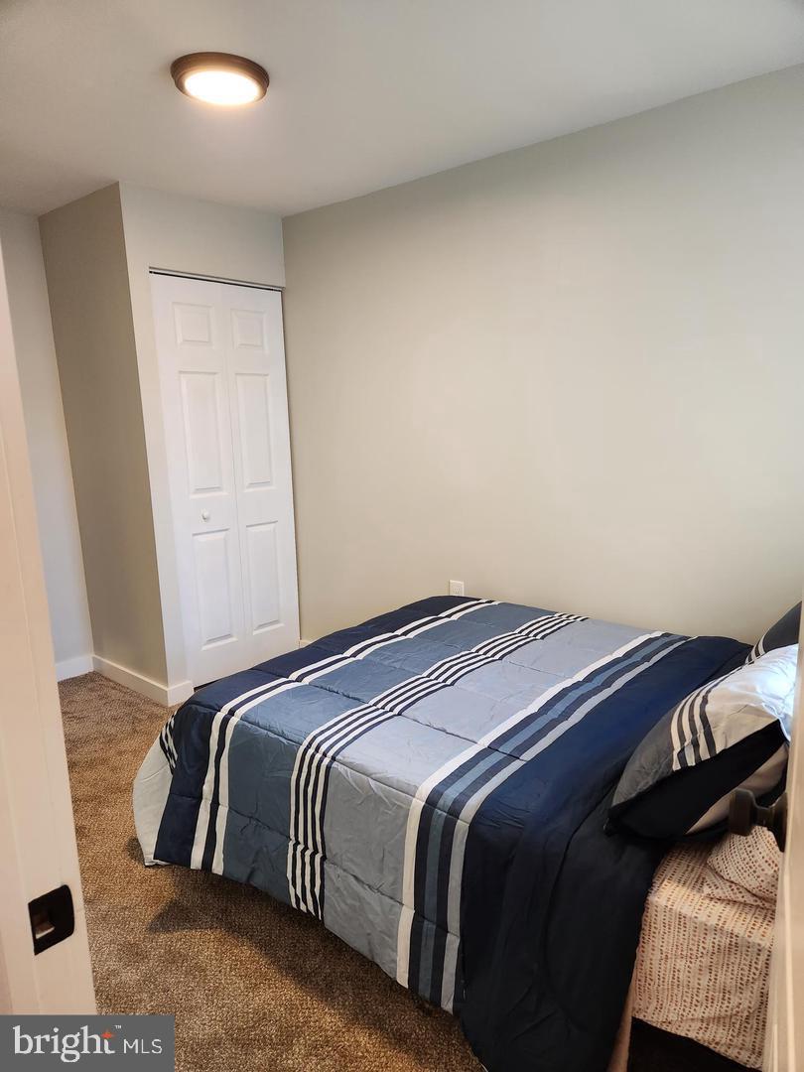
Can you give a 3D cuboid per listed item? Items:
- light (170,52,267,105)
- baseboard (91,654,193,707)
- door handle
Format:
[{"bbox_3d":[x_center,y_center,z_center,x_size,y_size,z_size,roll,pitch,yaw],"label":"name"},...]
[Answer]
[{"bbox_3d":[-0.535,-1.341,2.109,0.282,0.042,0.282,-2,11,0],"label":"light"},{"bbox_3d":[-1.403,0.750,3.820,0.774,0.093,0.134,8,14,40],"label":"baseboard"},{"bbox_3d":[0.431,0.340,0.866,0.063,0.074,0.074,4,12,27],"label":"door handle"}]

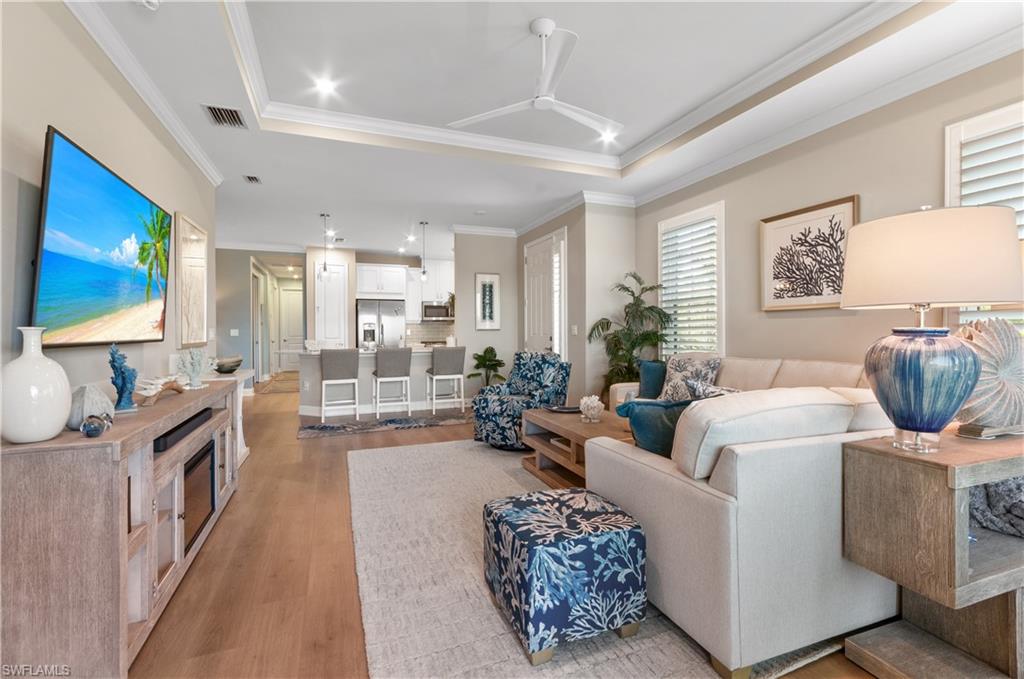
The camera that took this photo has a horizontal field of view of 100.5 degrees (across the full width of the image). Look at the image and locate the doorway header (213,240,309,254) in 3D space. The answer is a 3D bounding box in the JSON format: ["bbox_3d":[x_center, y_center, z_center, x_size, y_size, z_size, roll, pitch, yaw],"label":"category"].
[{"bbox_3d":[-4.615,-1.697,7.894,1.450,0.170,0.120,-1,2,-23],"label":"doorway header"}]

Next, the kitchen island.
[{"bbox_3d":[-1.978,0.611,6.394,2.280,0.910,1.000,0,1,-23],"label":"kitchen island"}]

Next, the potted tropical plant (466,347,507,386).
[{"bbox_3d":[-0.380,0.588,6.486,0.573,0.971,0.527,0,1,0],"label":"potted tropical plant"}]

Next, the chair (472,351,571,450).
[{"bbox_3d":[0.146,0.672,4.874,0.790,0.950,0.890,0,1,35],"label":"chair"}]

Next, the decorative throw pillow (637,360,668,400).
[{"bbox_3d":[1.550,0.427,4.600,0.430,0.430,0.150,0,-12,5],"label":"decorative throw pillow"}]

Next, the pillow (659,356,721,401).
[{"bbox_3d":[1.792,0.404,4.300,0.510,0.480,0.160,0,-16,30],"label":"pillow"}]

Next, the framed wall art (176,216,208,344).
[{"bbox_3d":[-2.895,-0.492,3.871,0.040,1.130,0.780,-1,1,-23],"label":"framed wall art"}]

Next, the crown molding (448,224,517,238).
[{"bbox_3d":[-0.424,-1.811,7.185,1.183,0.115,0.095,-1,1,-23],"label":"crown molding"}]

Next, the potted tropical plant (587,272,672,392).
[{"bbox_3d":[1.431,0.176,5.321,0.880,1.900,0.780,-1,1,-23],"label":"potted tropical plant"}]

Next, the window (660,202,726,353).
[{"bbox_3d":[1.904,-0.473,4.579,0.080,1.763,0.903,0,1,-23],"label":"window"}]

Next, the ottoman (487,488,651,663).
[{"bbox_3d":[0.198,0.887,1.698,0.465,0.420,0.440,0,1,-22],"label":"ottoman"}]

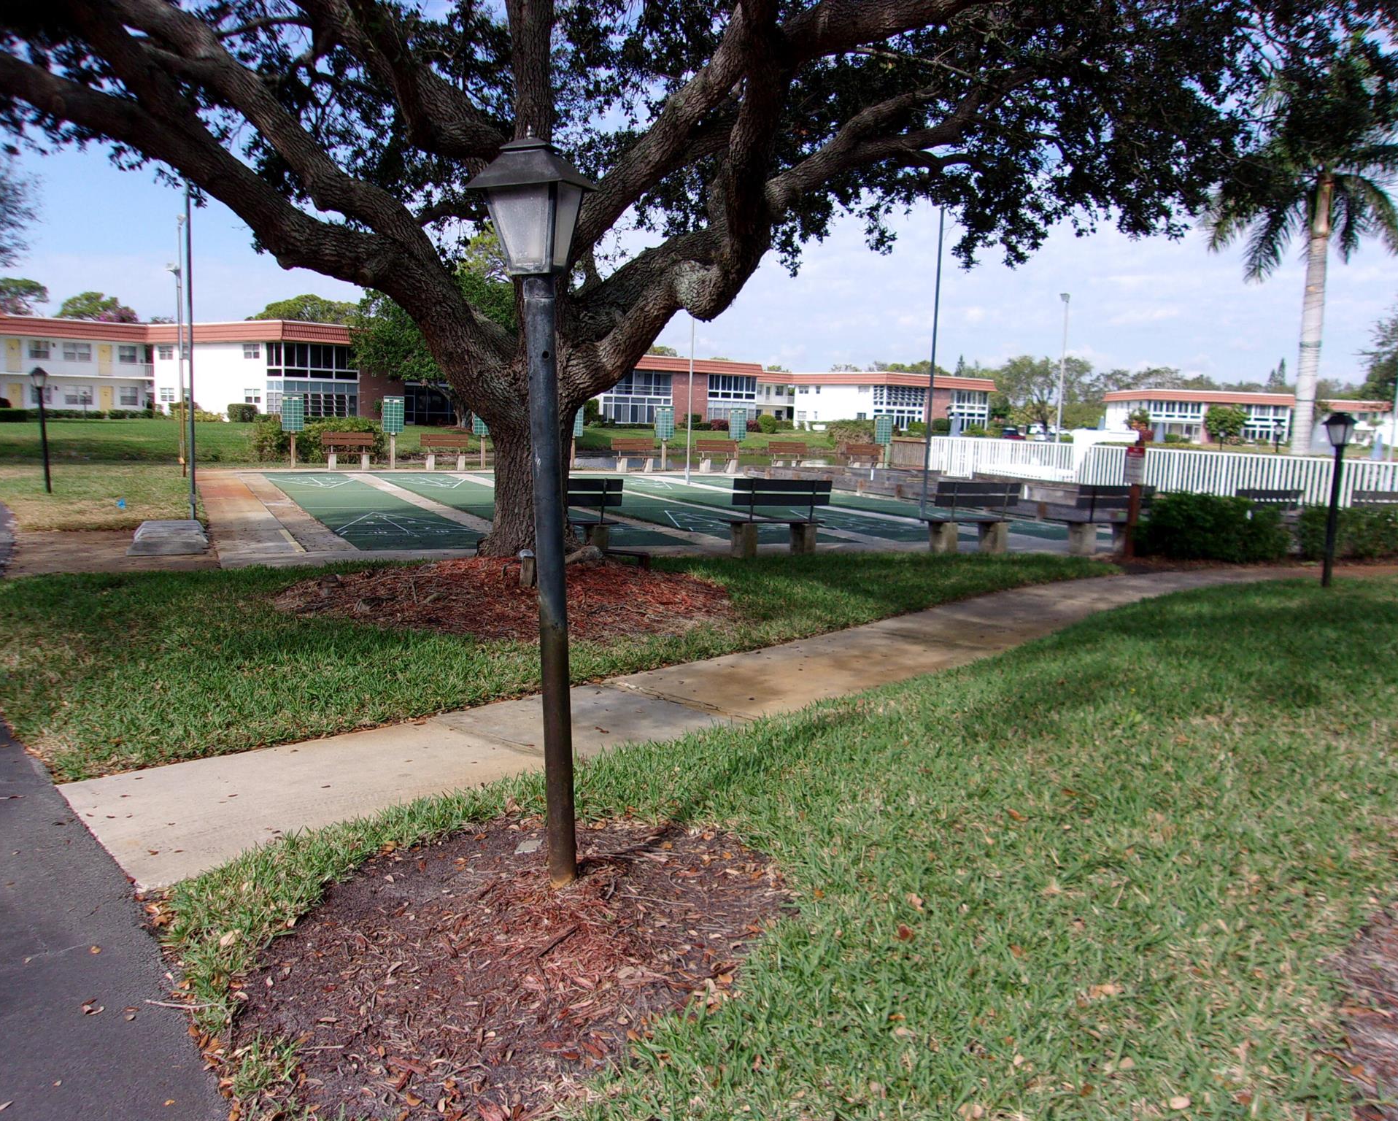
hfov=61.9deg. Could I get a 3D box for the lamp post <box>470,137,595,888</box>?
[{"bbox_3d":[-0.434,-0.095,3.312,0.270,2.120,0.270,0,8,13],"label":"lamp post"}]

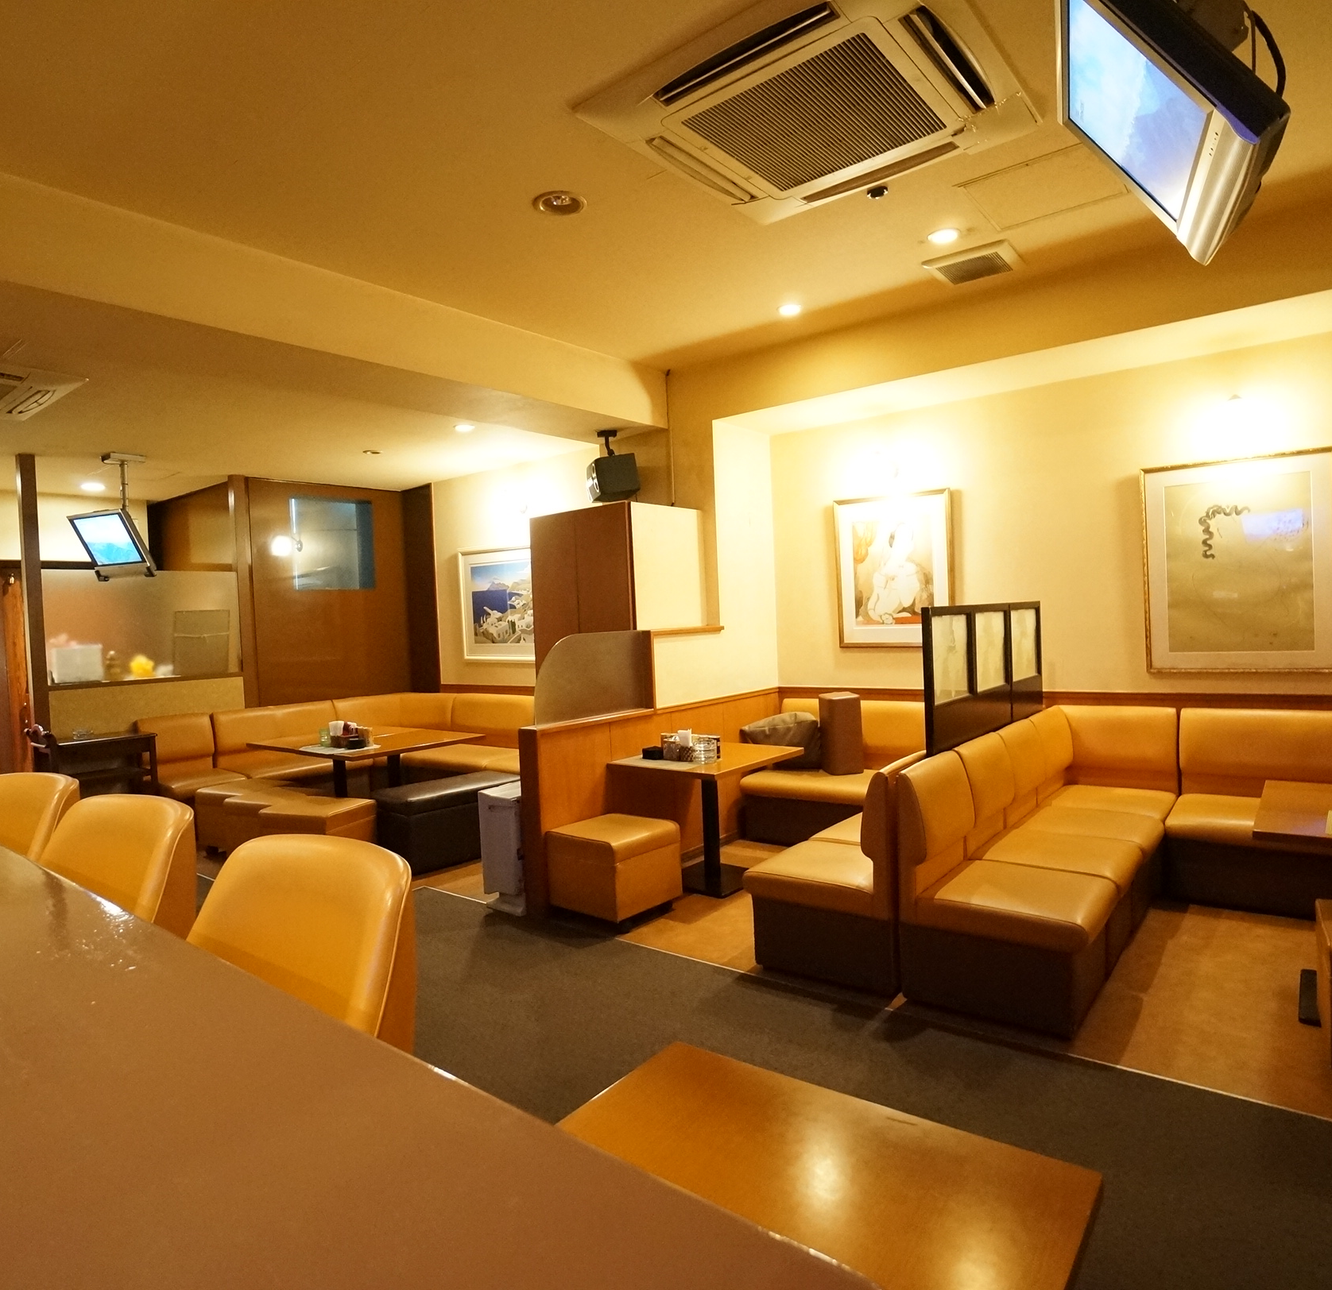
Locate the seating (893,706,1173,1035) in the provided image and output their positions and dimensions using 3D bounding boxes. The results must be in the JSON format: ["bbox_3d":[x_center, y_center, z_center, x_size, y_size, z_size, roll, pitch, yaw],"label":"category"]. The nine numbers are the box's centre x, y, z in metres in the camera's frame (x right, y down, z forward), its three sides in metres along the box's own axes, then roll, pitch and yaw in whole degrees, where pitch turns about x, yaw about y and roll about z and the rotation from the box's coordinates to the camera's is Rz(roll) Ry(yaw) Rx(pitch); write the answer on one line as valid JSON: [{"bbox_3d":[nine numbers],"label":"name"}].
[{"bbox_3d":[1.544,0.715,3.127,0.560,0.750,1.830,-1,2,39],"label":"seating"}]

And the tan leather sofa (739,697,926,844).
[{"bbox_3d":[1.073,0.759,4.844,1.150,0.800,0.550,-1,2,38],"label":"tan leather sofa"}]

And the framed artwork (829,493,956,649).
[{"bbox_3d":[1.355,-0.437,4.854,0.700,0.915,0.035,-1,2,38],"label":"framed artwork"}]

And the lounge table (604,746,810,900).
[{"bbox_3d":[0.217,0.839,3.951,0.670,0.580,0.740,-1,2,39],"label":"lounge table"}]

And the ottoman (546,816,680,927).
[{"bbox_3d":[-0.227,0.972,3.540,0.380,0.380,0.385,-1,2,39],"label":"ottoman"}]

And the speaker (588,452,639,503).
[{"bbox_3d":[-0.309,-0.977,4.750,0.240,0.225,0.220,-8,3,-20],"label":"speaker"}]

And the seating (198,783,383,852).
[{"bbox_3d":[-2.330,1.101,4.902,1.580,0.390,0.500,-1,2,38],"label":"seating"}]

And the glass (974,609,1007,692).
[{"bbox_3d":[1.471,0.023,3.648,0.020,0.350,0.440,-1,2,38],"label":"glass"}]

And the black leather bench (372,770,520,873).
[{"bbox_3d":[-1.217,0.986,4.612,0.440,0.385,0.800,-1,2,39],"label":"black leather bench"}]

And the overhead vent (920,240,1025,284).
[{"bbox_3d":[1.290,-1.615,3.430,0.310,0.035,0.310,-1,2,39],"label":"overhead vent"}]

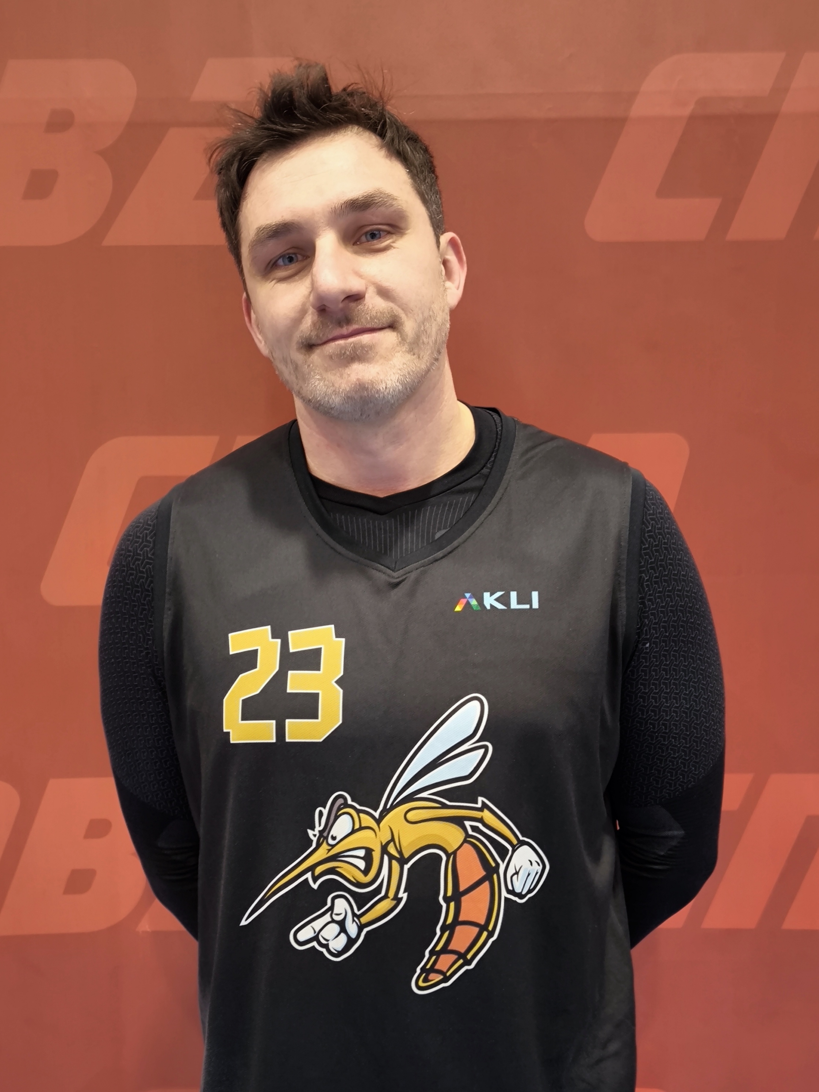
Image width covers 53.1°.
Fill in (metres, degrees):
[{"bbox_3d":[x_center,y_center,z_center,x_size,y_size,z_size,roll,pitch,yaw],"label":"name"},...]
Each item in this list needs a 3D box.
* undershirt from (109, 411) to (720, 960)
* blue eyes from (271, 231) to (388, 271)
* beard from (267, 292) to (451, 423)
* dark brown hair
[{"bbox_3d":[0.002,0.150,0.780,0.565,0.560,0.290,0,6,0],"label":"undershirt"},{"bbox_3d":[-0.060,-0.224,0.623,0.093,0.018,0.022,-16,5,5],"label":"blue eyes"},{"bbox_3d":[-0.027,-0.153,0.663,0.145,0.090,0.100,-16,5,5],"label":"beard"},{"bbox_3d":[-0.060,-0.283,0.697,0.178,0.210,0.210,-16,5,5],"label":"dark brown hair"}]

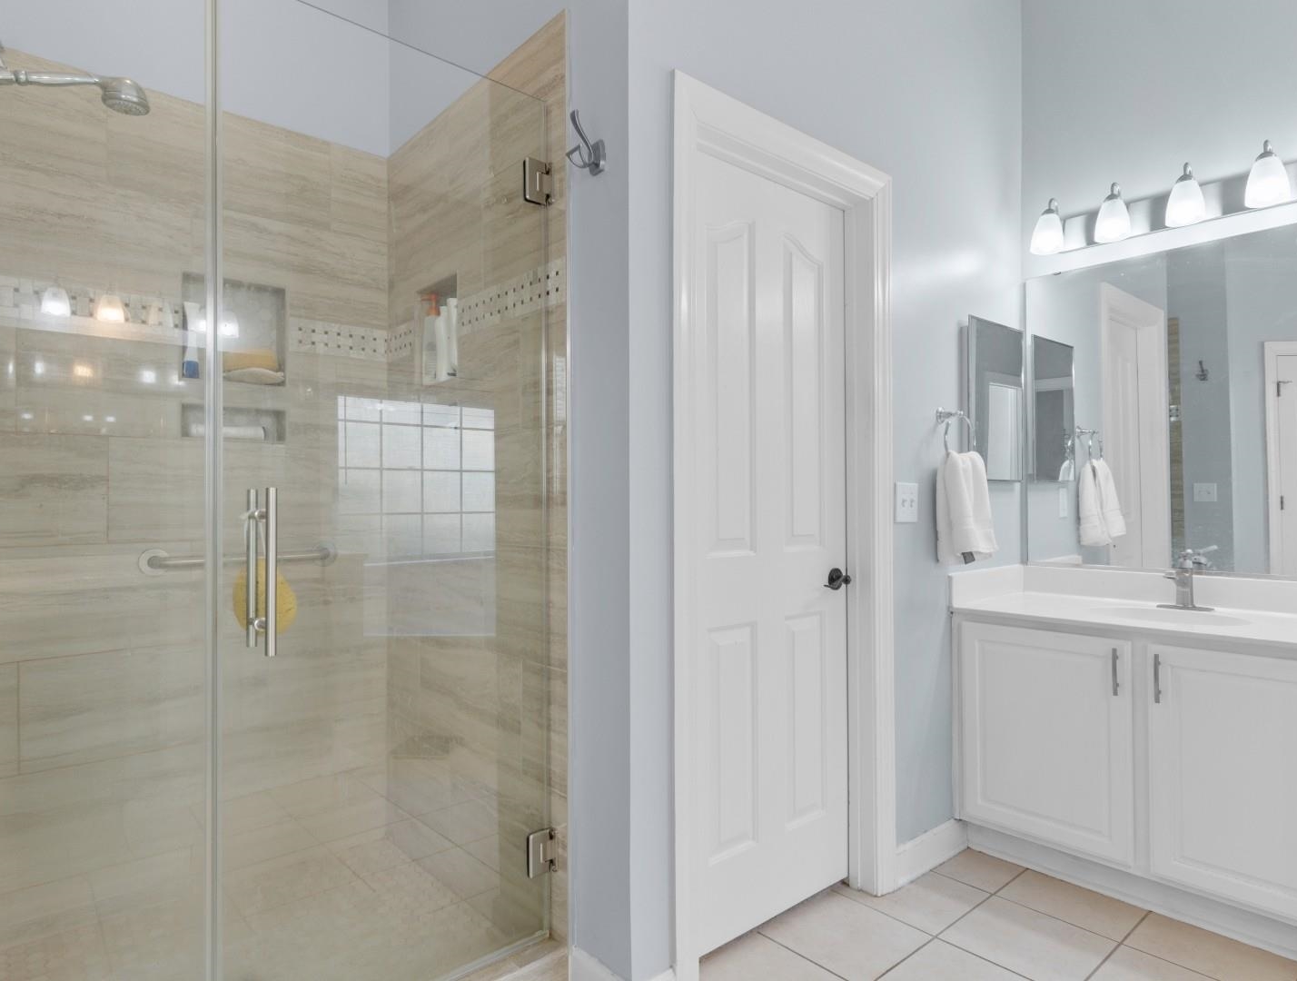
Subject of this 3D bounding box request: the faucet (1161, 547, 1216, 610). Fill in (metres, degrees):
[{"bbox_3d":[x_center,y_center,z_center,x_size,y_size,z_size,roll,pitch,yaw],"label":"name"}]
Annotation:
[{"bbox_3d":[1.653,0.279,2.285,0.148,0.180,0.155,0,-1,-42],"label":"faucet"}]

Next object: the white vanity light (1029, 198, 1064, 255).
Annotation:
[{"bbox_3d":[1.418,-0.943,2.607,0.135,0.186,0.110,0,-1,-42],"label":"white vanity light"}]

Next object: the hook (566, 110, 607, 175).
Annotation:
[{"bbox_3d":[-0.140,-0.779,1.650,0.073,0.125,0.055,0,-1,-40],"label":"hook"}]

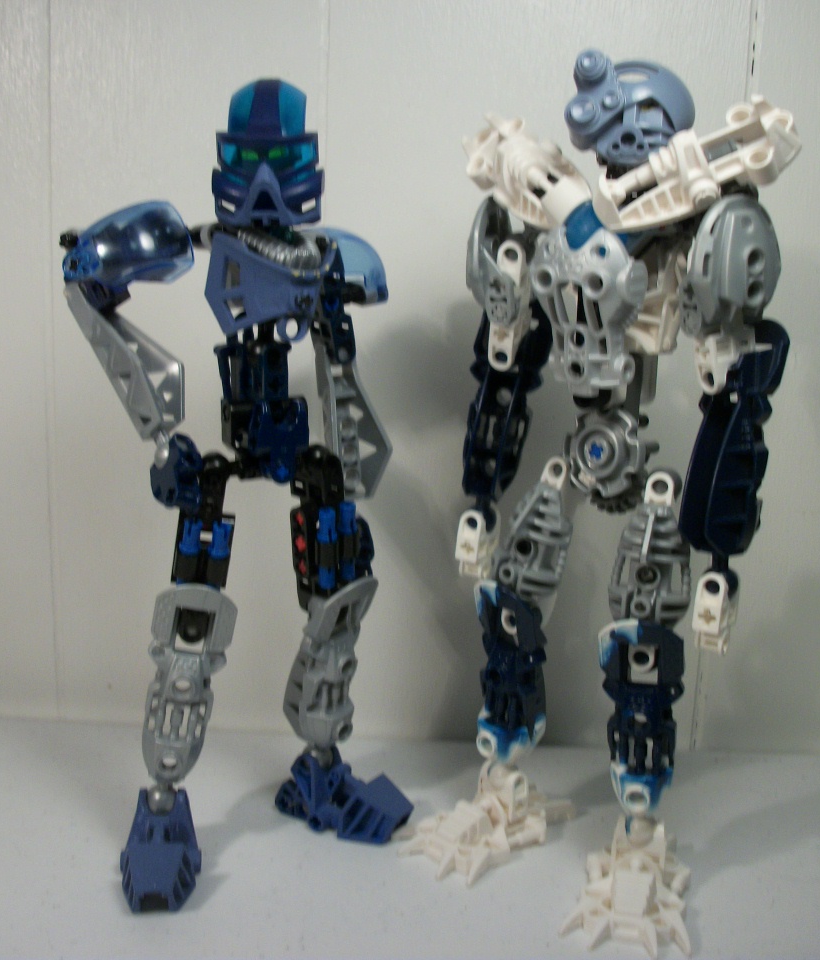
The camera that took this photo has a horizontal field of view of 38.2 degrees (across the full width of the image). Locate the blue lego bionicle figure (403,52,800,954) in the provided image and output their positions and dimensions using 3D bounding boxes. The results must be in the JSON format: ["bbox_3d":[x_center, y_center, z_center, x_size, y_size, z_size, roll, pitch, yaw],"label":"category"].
[{"bbox_3d":[0.056,0.007,0.372,0.107,0.264,0.076,9,13,31],"label":"blue lego bionicle figure"}]

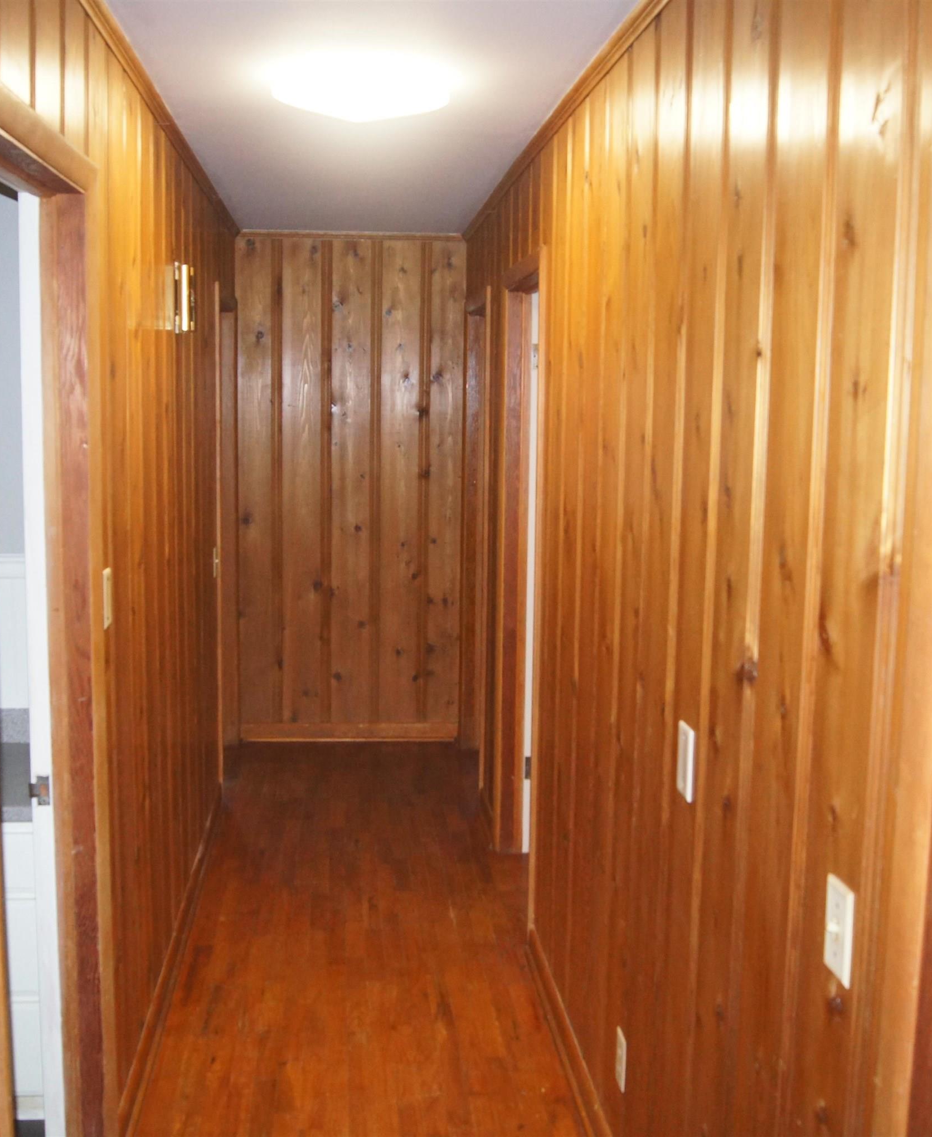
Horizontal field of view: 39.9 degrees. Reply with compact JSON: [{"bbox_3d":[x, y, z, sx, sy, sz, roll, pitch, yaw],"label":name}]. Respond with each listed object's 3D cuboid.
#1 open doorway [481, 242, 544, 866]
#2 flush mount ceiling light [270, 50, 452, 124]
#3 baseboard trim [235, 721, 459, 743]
[{"bbox_3d":[0.227,0.064,4.258,0.140,2.115,0.920,0,8,-6],"label":"open doorway"},{"bbox_3d":[-0.252,-1.133,3.108,0.430,0.100,0.430,0,8,-6],"label":"flush mount ceiling light"},{"bbox_3d":[-0.561,0.803,6.289,1.050,0.097,0.022,0,8,-6],"label":"baseboard trim"}]

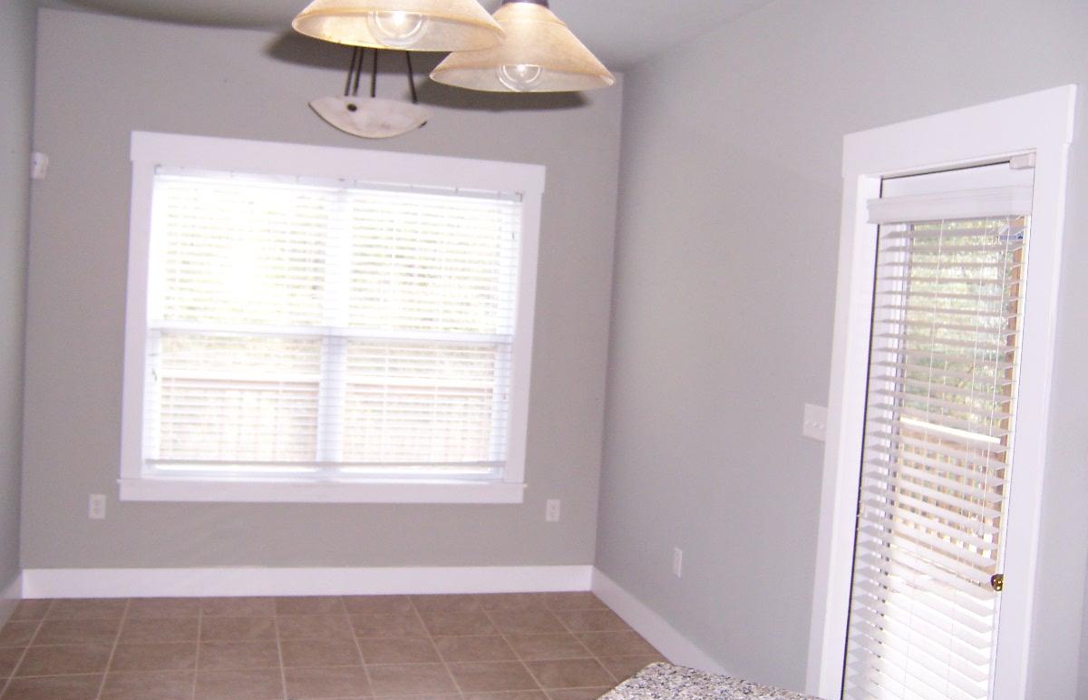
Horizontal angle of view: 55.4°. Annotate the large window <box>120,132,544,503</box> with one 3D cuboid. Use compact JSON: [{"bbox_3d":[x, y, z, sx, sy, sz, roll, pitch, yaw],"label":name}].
[{"bbox_3d":[-1.019,-0.114,5.199,1.998,1.756,0.110,3,3,-17],"label":"large window"}]

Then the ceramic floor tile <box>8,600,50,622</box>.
[{"bbox_3d":[-2.309,1.174,4.668,0.142,0.010,0.328,3,3,-17],"label":"ceramic floor tile"}]

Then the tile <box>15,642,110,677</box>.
[{"bbox_3d":[-1.893,1.231,4.101,0.328,0.010,0.328,3,3,-17],"label":"tile"}]

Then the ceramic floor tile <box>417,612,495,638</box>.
[{"bbox_3d":[-0.404,1.301,4.918,0.330,0.010,0.330,3,3,-17],"label":"ceramic floor tile"}]

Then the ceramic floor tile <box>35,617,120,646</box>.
[{"bbox_3d":[-1.987,1.209,4.419,0.328,0.010,0.328,3,3,-17],"label":"ceramic floor tile"}]

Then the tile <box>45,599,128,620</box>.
[{"bbox_3d":[-2.080,1.187,4.737,0.328,0.010,0.328,3,3,-17],"label":"tile"}]

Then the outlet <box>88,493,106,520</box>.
[{"bbox_3d":[-2.092,0.736,4.859,0.072,0.115,0.010,3,3,-17],"label":"outlet"}]

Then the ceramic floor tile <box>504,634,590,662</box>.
[{"bbox_3d":[0.011,1.341,4.694,0.330,0.010,0.330,3,3,-17],"label":"ceramic floor tile"}]

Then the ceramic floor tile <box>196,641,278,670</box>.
[{"bbox_3d":[-1.265,1.272,4.311,0.330,0.010,0.330,3,3,-17],"label":"ceramic floor tile"}]

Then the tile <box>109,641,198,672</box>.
[{"bbox_3d":[-1.586,1.258,4.225,0.330,0.010,0.330,3,3,-17],"label":"tile"}]

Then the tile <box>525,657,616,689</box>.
[{"bbox_3d":[0.106,1.370,4.388,0.330,0.010,0.330,3,3,-17],"label":"tile"}]

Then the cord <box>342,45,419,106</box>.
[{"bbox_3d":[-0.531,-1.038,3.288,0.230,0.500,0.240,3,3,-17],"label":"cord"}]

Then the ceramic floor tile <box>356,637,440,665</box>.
[{"bbox_3d":[-0.628,1.307,4.502,0.330,0.010,0.330,3,3,-17],"label":"ceramic floor tile"}]

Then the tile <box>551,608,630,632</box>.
[{"bbox_3d":[0.234,1.341,5.124,0.330,0.010,0.330,3,3,-17],"label":"tile"}]

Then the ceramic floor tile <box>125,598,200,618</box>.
[{"bbox_3d":[-1.762,1.204,4.831,0.328,0.010,0.328,3,3,-17],"label":"ceramic floor tile"}]

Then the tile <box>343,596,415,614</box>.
[{"bbox_3d":[-0.817,1.262,5.136,0.330,0.010,0.320,3,3,-17],"label":"tile"}]

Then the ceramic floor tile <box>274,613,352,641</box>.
[{"bbox_3d":[-1.042,1.267,4.727,0.330,0.010,0.330,3,3,-17],"label":"ceramic floor tile"}]

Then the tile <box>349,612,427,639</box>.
[{"bbox_3d":[-0.723,1.288,4.834,0.330,0.010,0.330,3,3,-17],"label":"tile"}]

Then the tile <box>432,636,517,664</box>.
[{"bbox_3d":[-0.309,1.329,4.611,0.330,0.010,0.330,3,3,-17],"label":"tile"}]

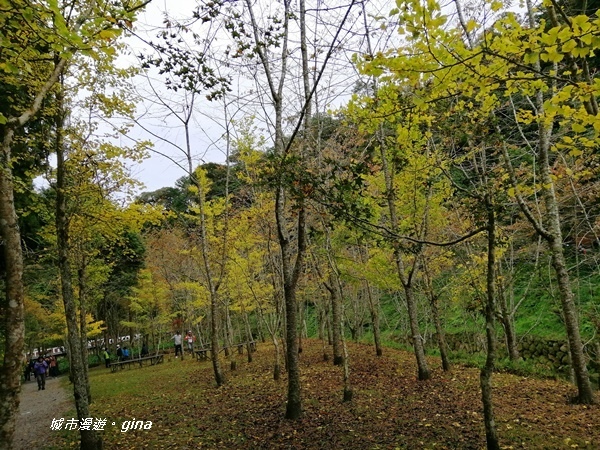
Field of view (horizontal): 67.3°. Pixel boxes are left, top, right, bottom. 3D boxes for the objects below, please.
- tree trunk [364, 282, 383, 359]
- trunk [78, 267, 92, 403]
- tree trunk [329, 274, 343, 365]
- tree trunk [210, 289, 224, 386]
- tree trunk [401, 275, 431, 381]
[{"bbox_3d":[2.431,3.084,14.773,0.207,2.340,0.207,-6,-13,0],"label":"tree trunk"},{"bbox_3d":[-6.171,3.079,12.942,0.195,3.798,0.195,-10,-13,-1],"label":"trunk"},{"bbox_3d":[1.135,3.046,14.523,0.274,2.776,0.274,-2,-13,1],"label":"tree trunk"},{"bbox_3d":[-2.463,3.284,13.322,0.242,2.757,0.242,-7,-13,0],"label":"tree trunk"},{"bbox_3d":[2.773,2.478,10.988,0.268,2.466,0.268,-7,-13,0],"label":"tree trunk"}]

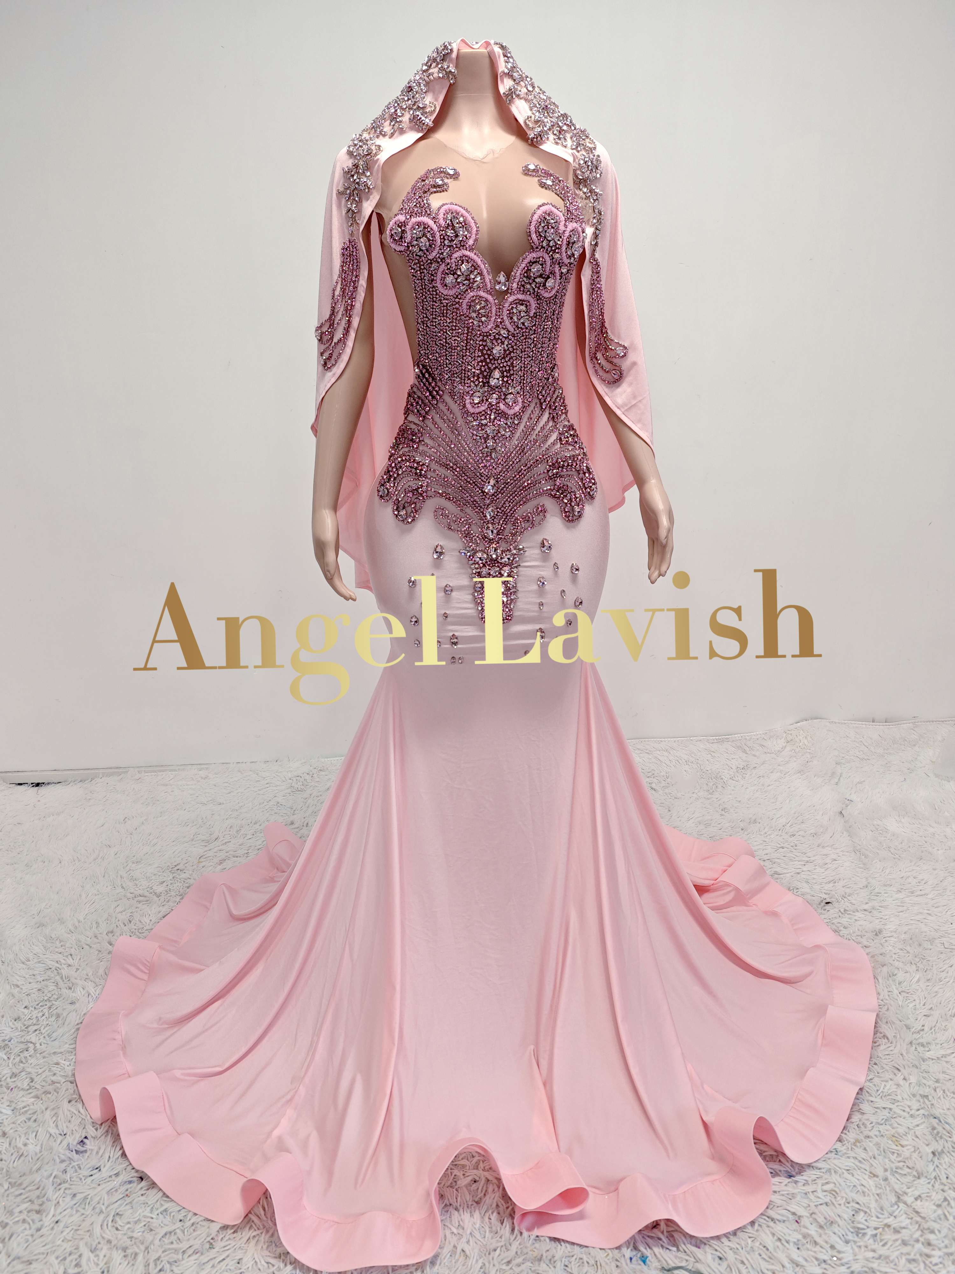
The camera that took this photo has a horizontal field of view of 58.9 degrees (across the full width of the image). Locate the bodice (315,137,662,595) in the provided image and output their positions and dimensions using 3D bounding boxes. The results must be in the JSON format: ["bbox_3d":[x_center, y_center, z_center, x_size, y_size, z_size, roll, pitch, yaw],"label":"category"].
[{"bbox_3d":[0.009,-0.410,1.310,0.530,0.680,0.310,-2,8,-11],"label":"bodice"}]

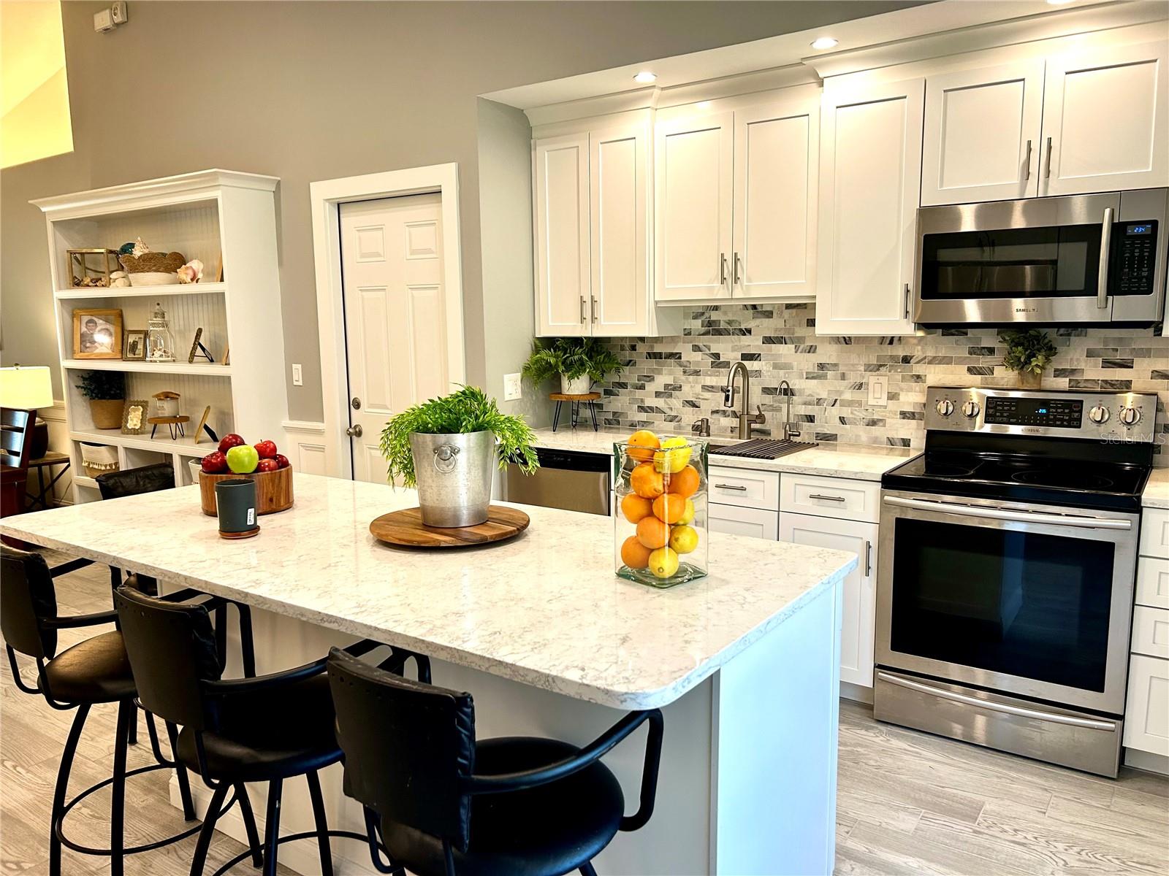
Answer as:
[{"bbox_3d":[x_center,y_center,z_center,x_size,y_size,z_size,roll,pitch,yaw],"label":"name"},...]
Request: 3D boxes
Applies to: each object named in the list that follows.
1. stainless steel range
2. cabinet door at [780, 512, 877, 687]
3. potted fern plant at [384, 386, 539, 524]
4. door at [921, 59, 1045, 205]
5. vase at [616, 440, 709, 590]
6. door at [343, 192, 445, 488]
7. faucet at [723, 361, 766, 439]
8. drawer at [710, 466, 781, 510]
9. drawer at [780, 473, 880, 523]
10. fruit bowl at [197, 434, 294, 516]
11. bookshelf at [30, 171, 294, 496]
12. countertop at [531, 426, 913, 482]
[{"bbox_3d":[1.513,0.439,3.115,0.761,1.182,0.685,5,9,34],"label":"stainless steel range"},{"bbox_3d":[0.888,0.600,3.248,0.368,0.612,0.052,5,9,34],"label":"cabinet door"},{"bbox_3d":[-0.325,0.042,2.307,0.400,0.353,0.310,-2,8,-8],"label":"potted fern plant"},{"bbox_3d":[1.385,-1.052,3.067,0.377,0.449,0.022,5,9,35],"label":"door"},{"bbox_3d":[0.166,0.153,1.880,0.141,0.287,0.141,-8,10,-42],"label":"vase"},{"bbox_3d":[-0.887,-0.136,4.327,0.770,2.032,0.045,5,9,34],"label":"door"},{"bbox_3d":[0.691,-0.151,3.823,0.130,0.352,0.230,5,9,34],"label":"faucet"},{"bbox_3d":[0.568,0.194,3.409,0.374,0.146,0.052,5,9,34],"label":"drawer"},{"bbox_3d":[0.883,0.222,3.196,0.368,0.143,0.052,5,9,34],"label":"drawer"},{"bbox_3d":[-1.009,0.102,2.626,0.260,0.215,0.260,-2,8,-8],"label":"fruit bowl"},{"bbox_3d":[-2.439,-0.286,5.045,1.892,2.193,0.360,5,9,34],"label":"bookshelf"},{"bbox_3d":[0.492,0.051,3.800,1.745,0.037,0.620,5,9,34],"label":"countertop"}]

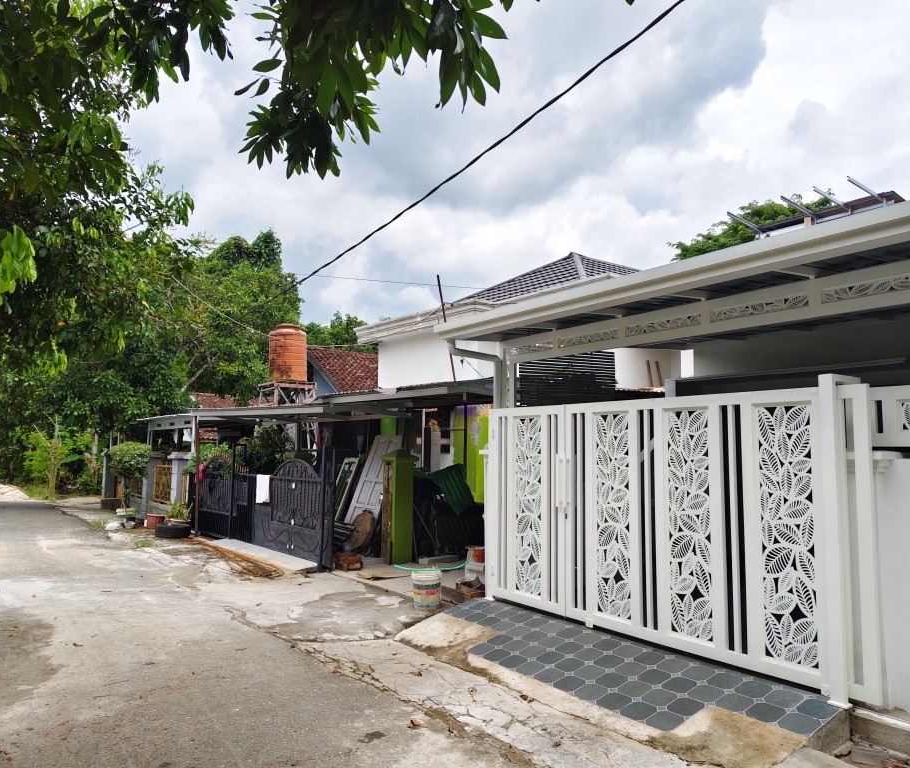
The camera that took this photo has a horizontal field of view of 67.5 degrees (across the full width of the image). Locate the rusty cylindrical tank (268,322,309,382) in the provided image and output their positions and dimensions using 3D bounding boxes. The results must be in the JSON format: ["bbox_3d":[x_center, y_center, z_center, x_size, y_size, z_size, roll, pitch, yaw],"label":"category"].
[{"bbox_3d":[-4.136,-0.795,16.800,0.940,1.380,0.940,1,-6,0],"label":"rusty cylindrical tank"}]

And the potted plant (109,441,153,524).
[{"bbox_3d":[-6.656,2.016,14.000,0.870,1.700,0.870,5,-7,-36],"label":"potted plant"}]

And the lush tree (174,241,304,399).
[{"bbox_3d":[-9.015,-0.673,27.517,5.200,9.200,5.300,5,-7,-36],"label":"lush tree"}]

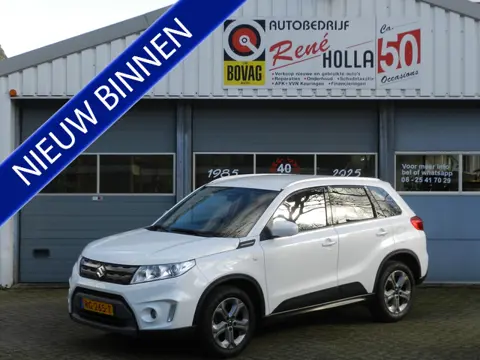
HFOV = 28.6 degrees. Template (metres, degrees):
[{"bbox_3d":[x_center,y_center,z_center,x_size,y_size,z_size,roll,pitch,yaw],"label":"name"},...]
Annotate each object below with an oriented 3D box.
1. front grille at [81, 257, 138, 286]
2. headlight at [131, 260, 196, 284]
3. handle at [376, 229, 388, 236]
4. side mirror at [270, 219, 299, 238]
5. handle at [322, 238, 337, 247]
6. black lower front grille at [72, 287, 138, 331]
[{"bbox_3d":[-1.255,0.837,8.725,0.130,0.205,0.880,-3,3,-43],"label":"front grille"},{"bbox_3d":[-0.693,0.828,8.442,0.430,0.210,0.380,-3,3,-43],"label":"headlight"},{"bbox_3d":[1.536,0.562,10.134,0.195,0.064,0.053,-3,3,-43],"label":"handle"},{"bbox_3d":[0.425,0.465,9.011,0.170,0.175,0.240,-3,3,-43],"label":"side mirror"},{"bbox_3d":[0.915,0.635,9.553,0.205,0.064,0.053,-3,3,-43],"label":"handle"},{"bbox_3d":[-1.281,1.188,8.711,0.140,0.340,1.030,-3,3,-43],"label":"black lower front grille"}]

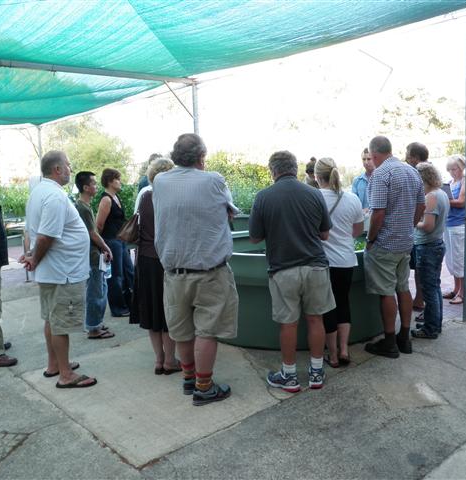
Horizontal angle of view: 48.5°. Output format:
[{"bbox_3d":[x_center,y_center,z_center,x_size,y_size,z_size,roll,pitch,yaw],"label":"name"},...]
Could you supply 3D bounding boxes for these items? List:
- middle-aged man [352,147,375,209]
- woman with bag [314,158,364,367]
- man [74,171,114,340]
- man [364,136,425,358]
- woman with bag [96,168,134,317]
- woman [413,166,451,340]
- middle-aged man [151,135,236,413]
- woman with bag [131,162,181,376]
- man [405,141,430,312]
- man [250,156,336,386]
[{"bbox_3d":[1.490,-0.095,5.650,0.500,1.760,0.400,1,7,27],"label":"middle-aged man"},{"bbox_3d":[0.821,0.172,4.029,0.460,1.617,0.380,-4,7,-13],"label":"woman with bag"},{"bbox_3d":[-1.388,0.144,5.115,0.420,1.650,0.480,-4,7,-10],"label":"man"},{"bbox_3d":[1.310,0.047,4.252,0.540,1.777,0.420,-6,8,-32],"label":"man"},{"bbox_3d":[-1.323,0.042,5.829,0.380,1.680,0.460,-1,7,13],"label":"woman with bag"},{"bbox_3d":[1.810,0.081,4.745,0.400,1.558,0.420,1,7,30],"label":"woman"},{"bbox_3d":[-0.254,0.186,3.504,0.580,1.792,0.440,1,7,26],"label":"middle-aged man"},{"bbox_3d":[-0.546,0.226,4.070,0.420,1.660,0.500,-8,9,-41],"label":"woman with bag"},{"bbox_3d":[1.961,-0.140,5.532,0.400,1.806,0.500,0,7,22],"label":"man"},{"bbox_3d":[0.421,0.219,3.661,0.600,1.690,0.450,-3,7,-7],"label":"man"}]

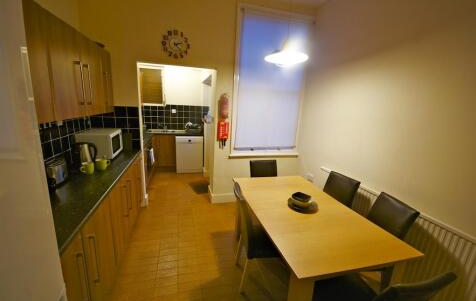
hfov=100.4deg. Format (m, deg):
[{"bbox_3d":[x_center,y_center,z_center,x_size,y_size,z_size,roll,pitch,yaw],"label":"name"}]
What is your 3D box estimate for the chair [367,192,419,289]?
[{"bbox_3d":[1.101,0.867,1.780,0.520,0.900,0.420,2,13,-4],"label":"chair"}]

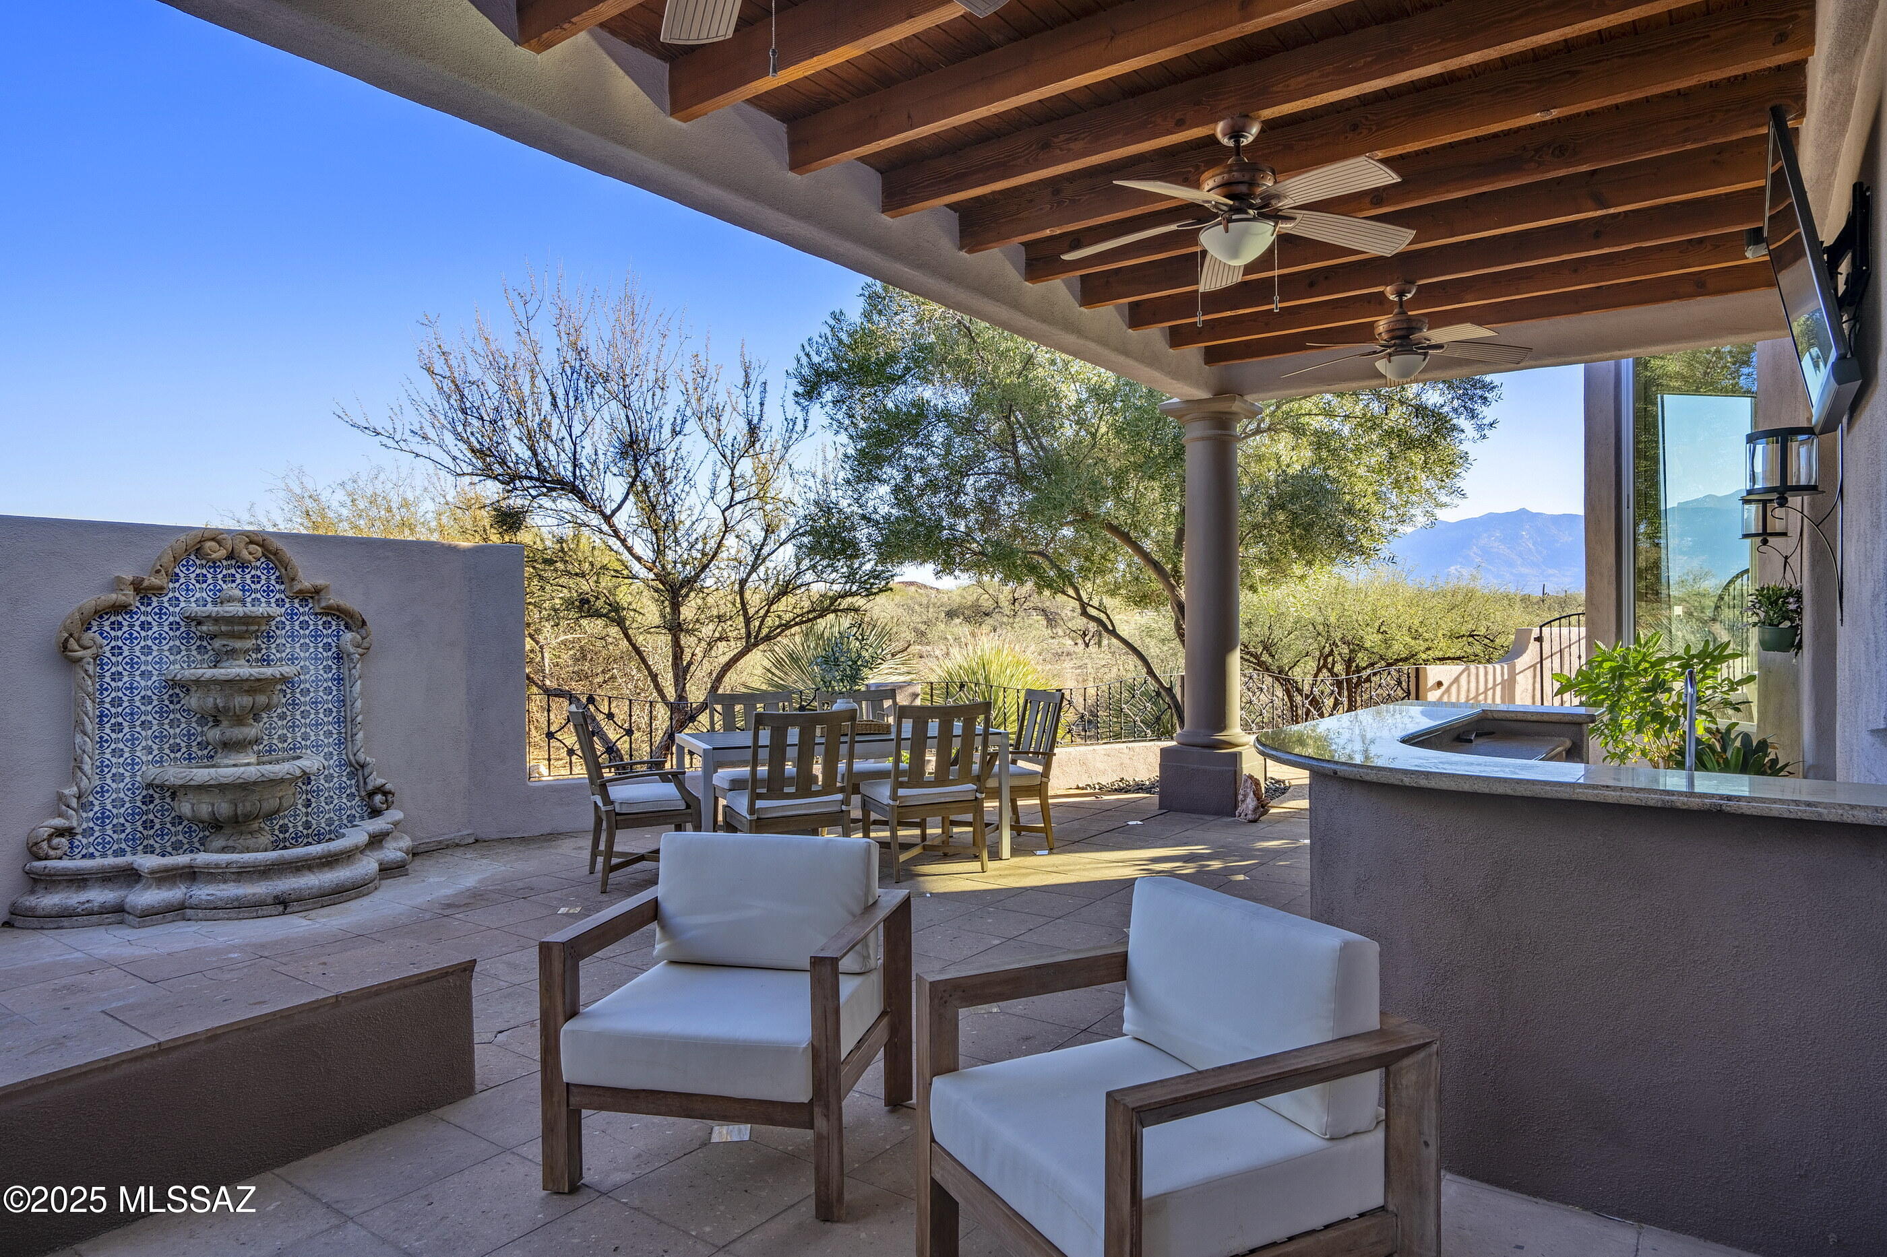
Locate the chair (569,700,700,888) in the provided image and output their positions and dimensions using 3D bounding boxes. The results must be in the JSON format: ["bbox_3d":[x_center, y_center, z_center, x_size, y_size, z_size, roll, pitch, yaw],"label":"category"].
[{"bbox_3d":[-1.690,0.894,5.740,0.640,0.960,0.580,0,0,-25],"label":"chair"}]

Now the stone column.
[{"bbox_3d":[2.055,-0.165,8.000,0.600,3.070,0.600,0,0,35],"label":"stone column"}]

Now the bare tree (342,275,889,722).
[{"bbox_3d":[-3.070,-0.900,9.800,5.100,4.800,4.600,0,0,0],"label":"bare tree"}]

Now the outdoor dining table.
[{"bbox_3d":[-0.585,0.999,6.167,1.810,0.748,0.790,0,1,-25],"label":"outdoor dining table"}]

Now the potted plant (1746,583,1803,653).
[{"bbox_3d":[3.843,-0.048,4.850,0.210,0.320,0.210,0,1,37],"label":"potted plant"}]

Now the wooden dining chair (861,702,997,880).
[{"bbox_3d":[-0.111,0.892,5.996,0.550,0.960,0.600,0,1,-25],"label":"wooden dining chair"}]

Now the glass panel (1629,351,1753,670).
[{"bbox_3d":[5.460,-0.735,7.600,0.780,2.600,0.060,0,1,37],"label":"glass panel"}]

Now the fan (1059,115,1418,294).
[{"bbox_3d":[1.119,-1.690,4.040,1.390,0.580,1.390,0,0,38],"label":"fan"}]

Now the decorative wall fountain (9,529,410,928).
[{"bbox_3d":[-3.449,0.433,5.303,0.820,1.910,1.820,0,1,36],"label":"decorative wall fountain"}]

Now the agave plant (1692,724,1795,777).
[{"bbox_3d":[4.350,0.730,5.700,0.580,0.430,0.600,0,0,-38],"label":"agave plant"}]

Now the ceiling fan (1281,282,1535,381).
[{"bbox_3d":[2.457,-1.605,5.640,1.300,0.530,1.280,0,1,37],"label":"ceiling fan"}]

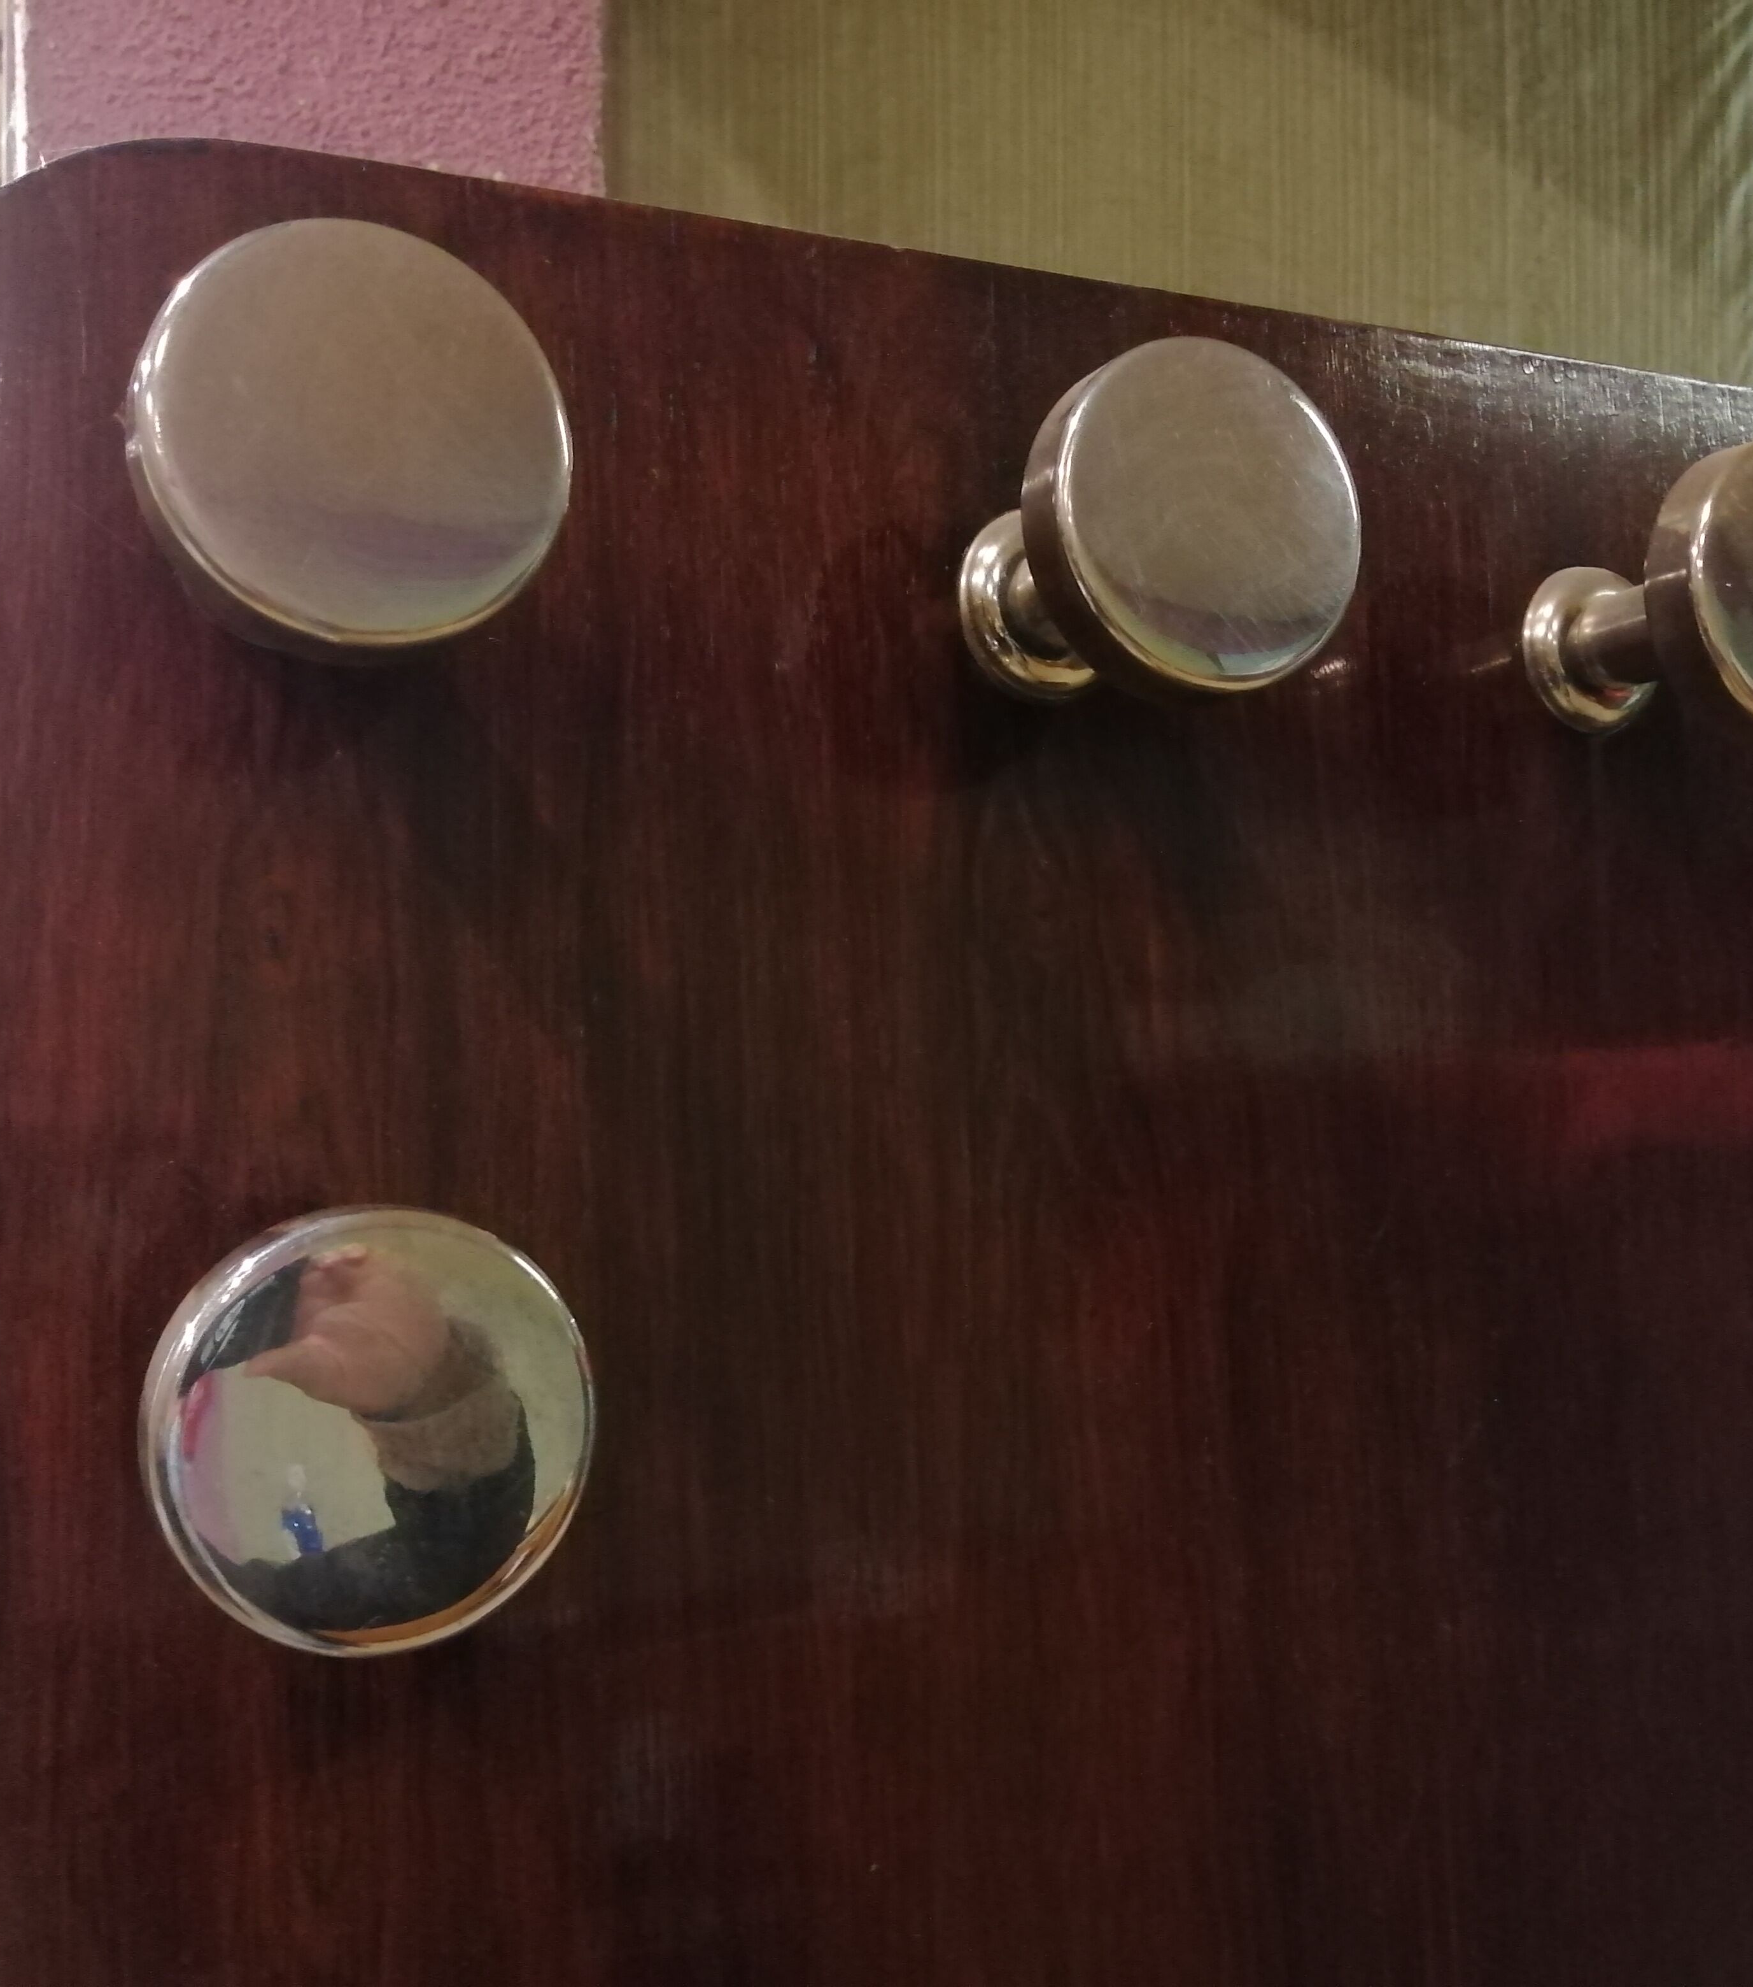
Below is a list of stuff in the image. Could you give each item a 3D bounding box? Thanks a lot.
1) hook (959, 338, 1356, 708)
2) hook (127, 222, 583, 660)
[{"bbox_3d":[0.047,-0.082,0.373,0.062,0.062,0.064,0,-3,-24],"label":"hook"},{"bbox_3d":[-0.086,-0.079,0.314,0.062,0.062,0.064,0,-3,-24],"label":"hook"}]

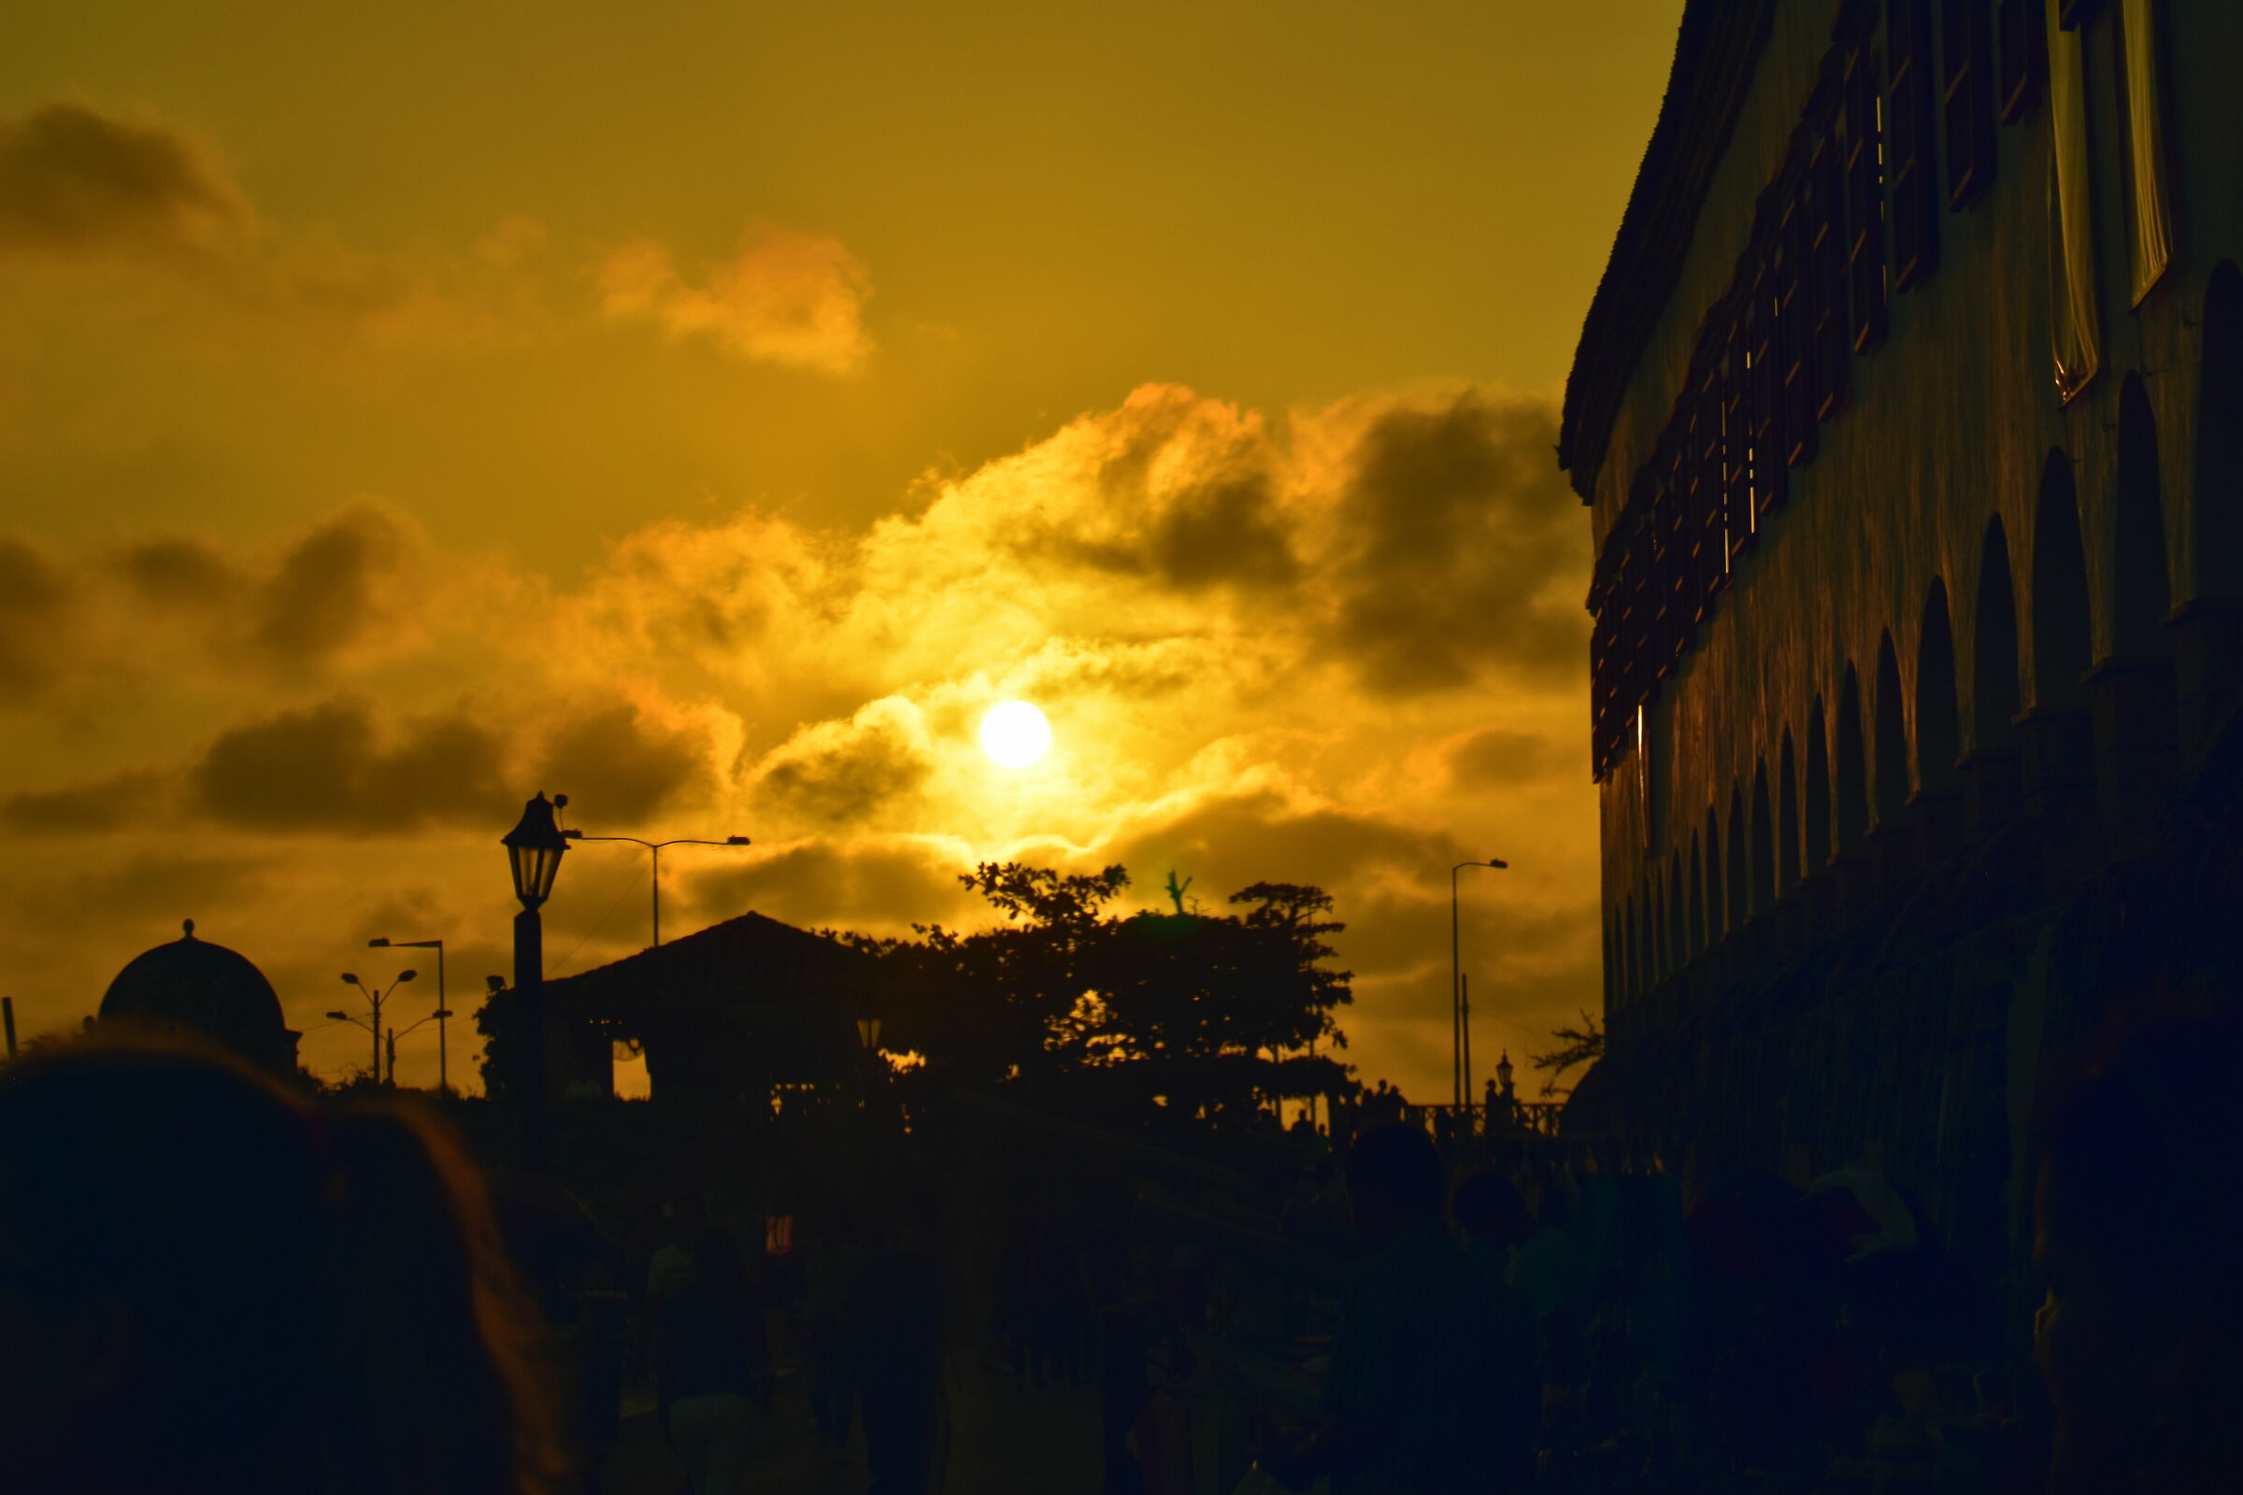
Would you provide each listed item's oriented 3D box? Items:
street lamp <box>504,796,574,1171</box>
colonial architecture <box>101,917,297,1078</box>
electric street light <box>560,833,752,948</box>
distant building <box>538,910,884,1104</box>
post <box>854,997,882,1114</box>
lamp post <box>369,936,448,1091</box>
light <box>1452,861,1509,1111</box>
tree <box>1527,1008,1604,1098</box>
[{"bbox_3d":[-4.438,2.742,49.833,0.530,4.800,0.530,-1,-4,0],"label":"street lamp"},{"bbox_3d":[-17.208,5.798,121.819,3.800,5.200,3.800,-1,-4,0],"label":"colonial architecture"},{"bbox_3d":[-13.090,8.065,184.607,5.400,11.300,0.450,-1,-4,0],"label":"electric street light"},{"bbox_3d":[-8.346,5.734,137.840,7.800,4.600,7.000,-1,-4,0],"label":"distant building"},{"bbox_3d":[-3.842,6.146,99.833,0.550,4.800,0.550,-1,-4,0],"label":"post"},{"bbox_3d":[-21.721,10.576,199.666,2.400,9.600,0.400,-1,-4,0],"label":"lamp post"},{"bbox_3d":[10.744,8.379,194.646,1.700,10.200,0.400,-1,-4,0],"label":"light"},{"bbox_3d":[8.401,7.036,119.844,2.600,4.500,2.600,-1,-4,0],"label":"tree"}]

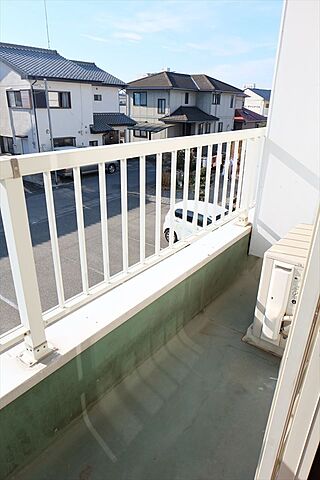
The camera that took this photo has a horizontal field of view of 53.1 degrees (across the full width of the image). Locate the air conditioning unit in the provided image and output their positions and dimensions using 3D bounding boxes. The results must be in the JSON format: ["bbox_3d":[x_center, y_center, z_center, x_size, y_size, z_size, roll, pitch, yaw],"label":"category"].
[{"bbox_3d":[0.836,0.286,1.981,0.314,0.603,0.677,17,28,33],"label":"air conditioning unit"}]

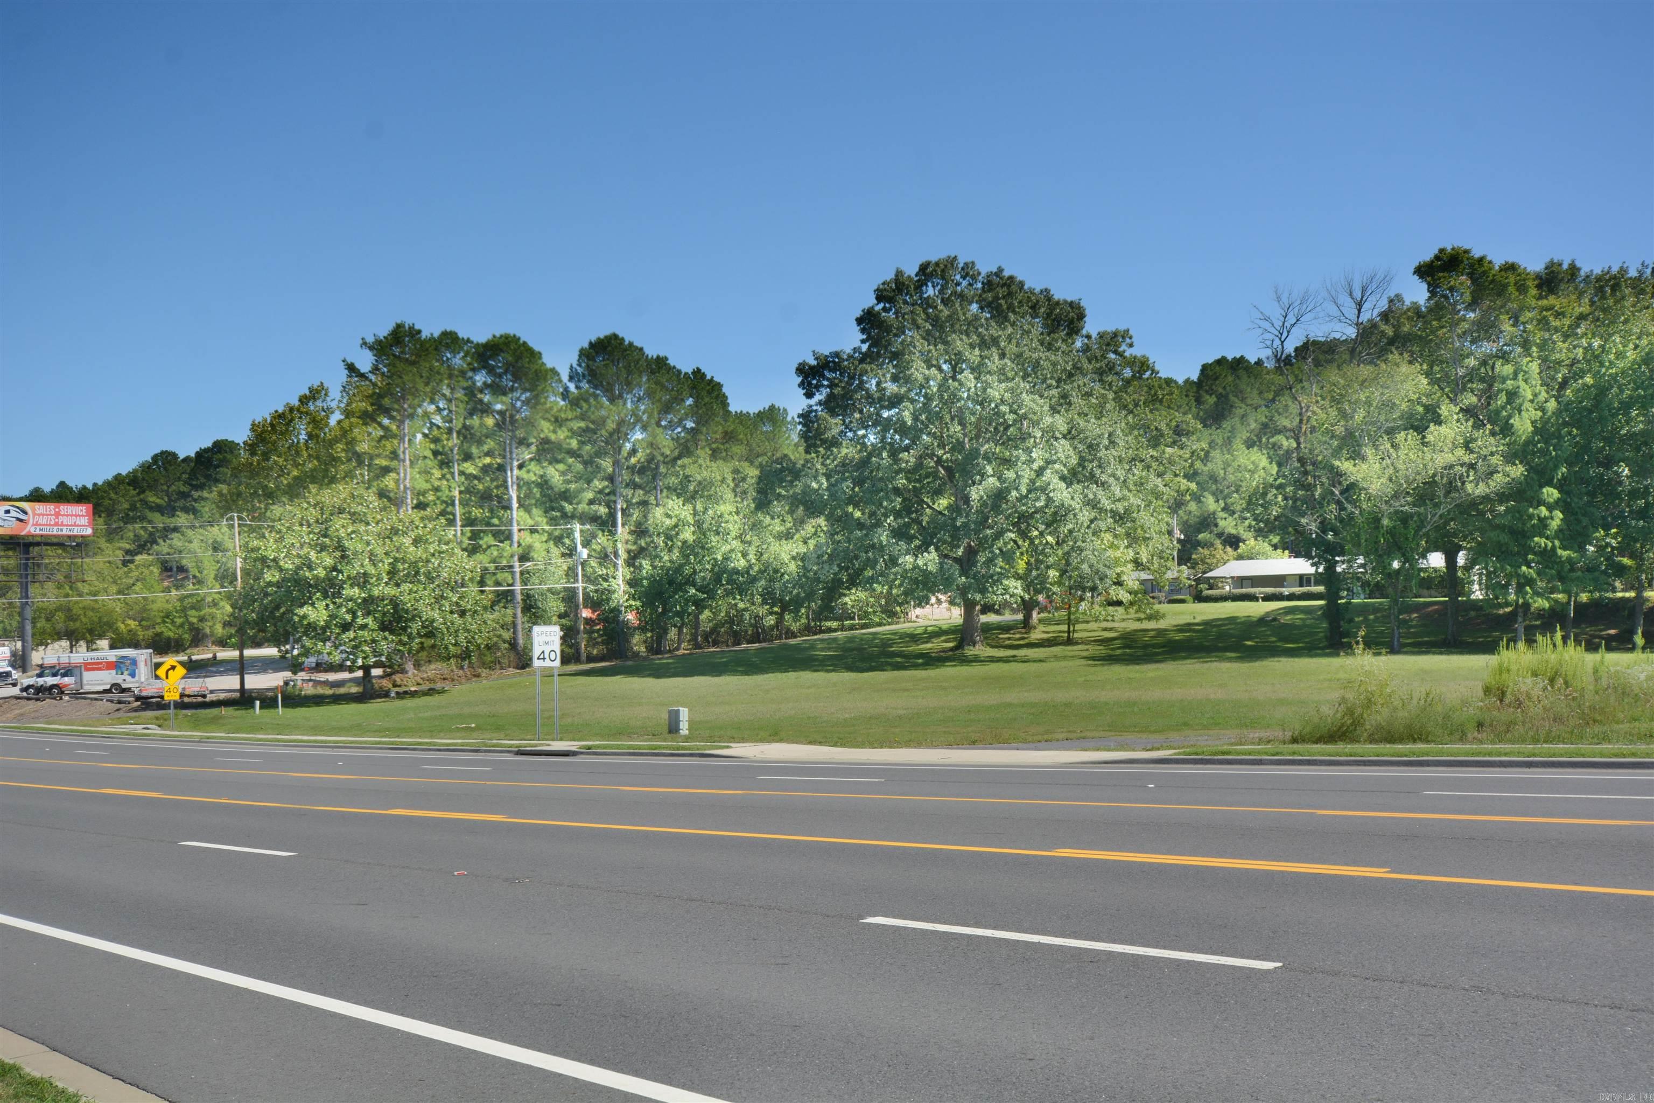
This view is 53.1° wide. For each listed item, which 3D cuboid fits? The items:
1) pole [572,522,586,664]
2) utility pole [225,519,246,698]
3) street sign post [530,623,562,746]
[{"bbox_3d":[-18.001,2.983,120.000,0.500,10.300,0.450,-1,-3,-9],"label":"pole"},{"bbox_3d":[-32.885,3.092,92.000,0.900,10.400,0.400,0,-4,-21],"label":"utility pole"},{"bbox_3d":[-8.230,3.859,48.500,0.930,3.350,0.090,1,-4,-38],"label":"street sign post"}]

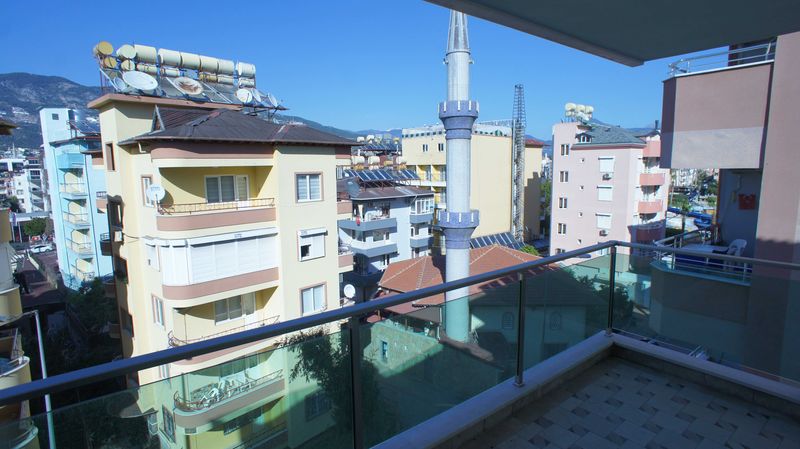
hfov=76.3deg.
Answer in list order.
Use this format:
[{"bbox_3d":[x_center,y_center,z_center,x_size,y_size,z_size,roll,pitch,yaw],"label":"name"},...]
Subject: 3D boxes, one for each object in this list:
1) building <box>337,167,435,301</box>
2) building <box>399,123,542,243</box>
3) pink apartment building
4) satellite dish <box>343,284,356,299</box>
[{"bbox_3d":[-3.289,0.015,59.440,10.600,13.020,10.080,-7,10,-42],"label":"building"},{"bbox_3d":[10.889,-5.103,74.853,17.880,17.820,11.190,-7,9,-41],"label":"building"},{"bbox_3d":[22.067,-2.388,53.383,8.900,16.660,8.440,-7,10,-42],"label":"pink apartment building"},{"bbox_3d":[-2.795,3.708,28.158,0.740,0.780,0.270,-5,8,-28],"label":"satellite dish"}]

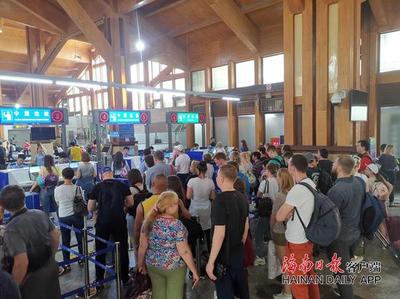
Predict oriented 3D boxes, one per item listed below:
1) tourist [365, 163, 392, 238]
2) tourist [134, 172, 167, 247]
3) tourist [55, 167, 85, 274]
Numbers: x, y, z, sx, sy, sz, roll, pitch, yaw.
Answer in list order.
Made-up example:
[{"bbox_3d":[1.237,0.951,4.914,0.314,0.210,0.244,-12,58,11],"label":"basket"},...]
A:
[{"bbox_3d":[2.919,0.999,5.088,0.400,1.540,0.500,1,5,30],"label":"tourist"},{"bbox_3d":[-0.437,1.135,3.504,0.550,1.712,0.360,-3,4,-20],"label":"tourist"},{"bbox_3d":[-2.018,1.107,4.968,0.480,1.610,0.330,-3,5,-21],"label":"tourist"}]

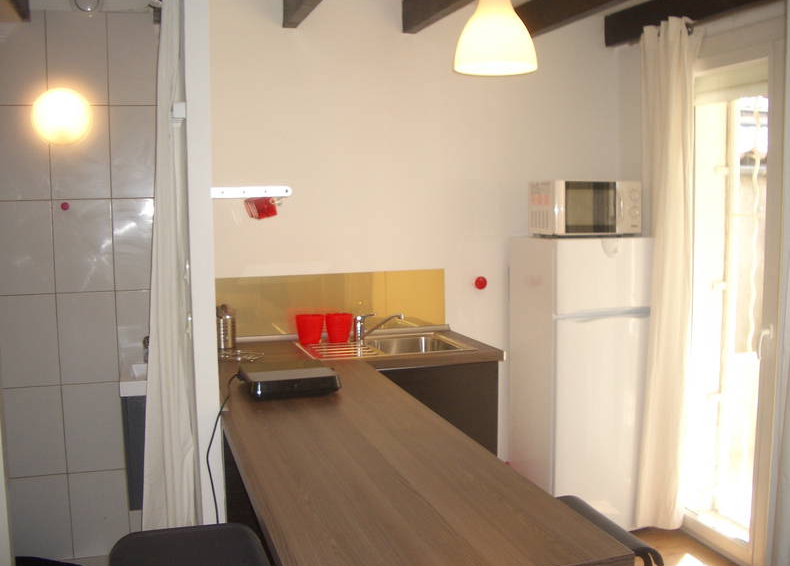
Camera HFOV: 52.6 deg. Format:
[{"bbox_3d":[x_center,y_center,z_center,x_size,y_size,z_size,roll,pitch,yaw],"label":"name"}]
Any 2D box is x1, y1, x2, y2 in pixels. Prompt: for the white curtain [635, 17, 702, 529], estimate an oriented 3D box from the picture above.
[{"bbox_3d":[1.238,-0.011,3.704,0.150,2.312,0.280,-2,6,-17],"label":"white curtain"}]

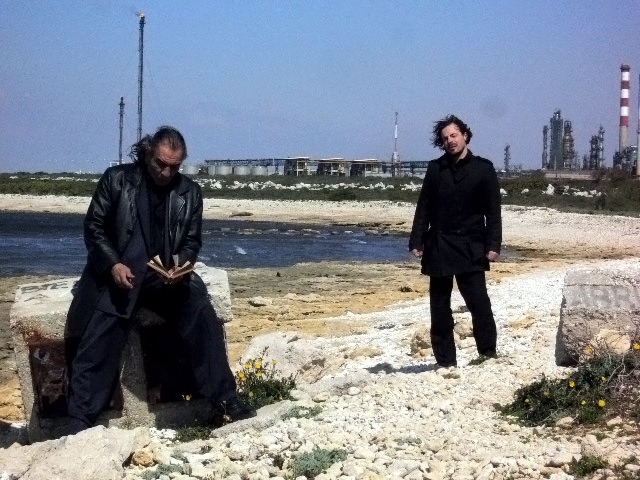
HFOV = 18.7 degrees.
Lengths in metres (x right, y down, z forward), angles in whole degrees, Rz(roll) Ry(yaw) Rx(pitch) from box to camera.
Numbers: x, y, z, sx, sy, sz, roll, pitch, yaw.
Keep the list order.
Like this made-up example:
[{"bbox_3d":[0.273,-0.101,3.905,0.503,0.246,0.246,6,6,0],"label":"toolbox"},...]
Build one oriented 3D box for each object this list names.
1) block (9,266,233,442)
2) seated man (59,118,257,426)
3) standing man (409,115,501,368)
[{"bbox_3d":[-1.022,0.586,10.020,1.080,0.700,0.620,-6,10,-3],"label":"block"},{"bbox_3d":[-0.810,0.197,9.800,0.920,1.490,0.750,0,2,-7],"label":"seated man"},{"bbox_3d":[0.928,0.007,13.400,0.590,1.720,0.400,1,2,14],"label":"standing man"}]

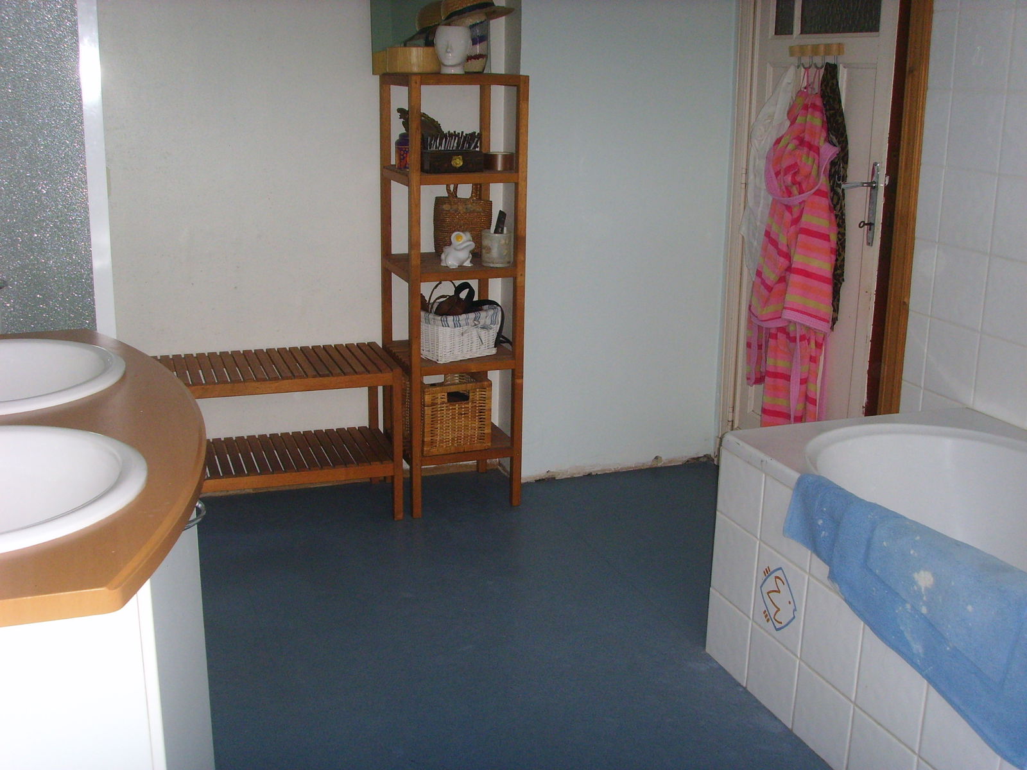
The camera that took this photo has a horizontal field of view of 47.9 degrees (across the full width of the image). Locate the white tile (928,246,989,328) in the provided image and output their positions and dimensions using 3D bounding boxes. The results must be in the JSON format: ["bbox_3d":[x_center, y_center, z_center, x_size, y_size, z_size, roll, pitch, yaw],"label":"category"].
[{"bbox_3d":[1.157,-0.253,2.997,0.010,0.198,0.196,-4,16,-19],"label":"white tile"}]

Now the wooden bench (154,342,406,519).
[{"bbox_3d":[-0.790,0.177,3.726,0.800,0.499,0.390,-4,16,-19],"label":"wooden bench"}]

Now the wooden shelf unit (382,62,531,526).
[{"bbox_3d":[-0.205,-0.301,3.818,0.374,1.394,0.392,-4,16,-19],"label":"wooden shelf unit"}]

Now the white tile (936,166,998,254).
[{"bbox_3d":[1.159,-0.446,2.949,0.010,0.199,0.195,-4,16,-19],"label":"white tile"}]

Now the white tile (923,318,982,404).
[{"bbox_3d":[1.155,-0.061,3.046,0.010,0.198,0.196,-4,16,-19],"label":"white tile"}]

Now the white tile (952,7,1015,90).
[{"bbox_3d":[1.161,-0.826,2.859,0.010,0.197,0.196,-4,16,-19],"label":"white tile"}]

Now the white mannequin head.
[{"bbox_3d":[-0.186,-1.030,3.554,0.116,0.142,0.145,3,15,6],"label":"white mannequin head"}]

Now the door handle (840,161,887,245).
[{"bbox_3d":[0.995,-0.527,3.358,0.056,0.239,0.108,-4,16,-19],"label":"door handle"}]

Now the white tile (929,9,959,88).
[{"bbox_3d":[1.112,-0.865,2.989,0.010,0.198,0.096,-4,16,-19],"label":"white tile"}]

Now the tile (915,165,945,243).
[{"bbox_3d":[1.111,-0.483,3.077,0.010,0.199,0.092,-4,16,-19],"label":"tile"}]

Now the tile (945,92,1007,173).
[{"bbox_3d":[1.161,-0.637,2.903,0.010,0.196,0.195,-4,16,-19],"label":"tile"}]

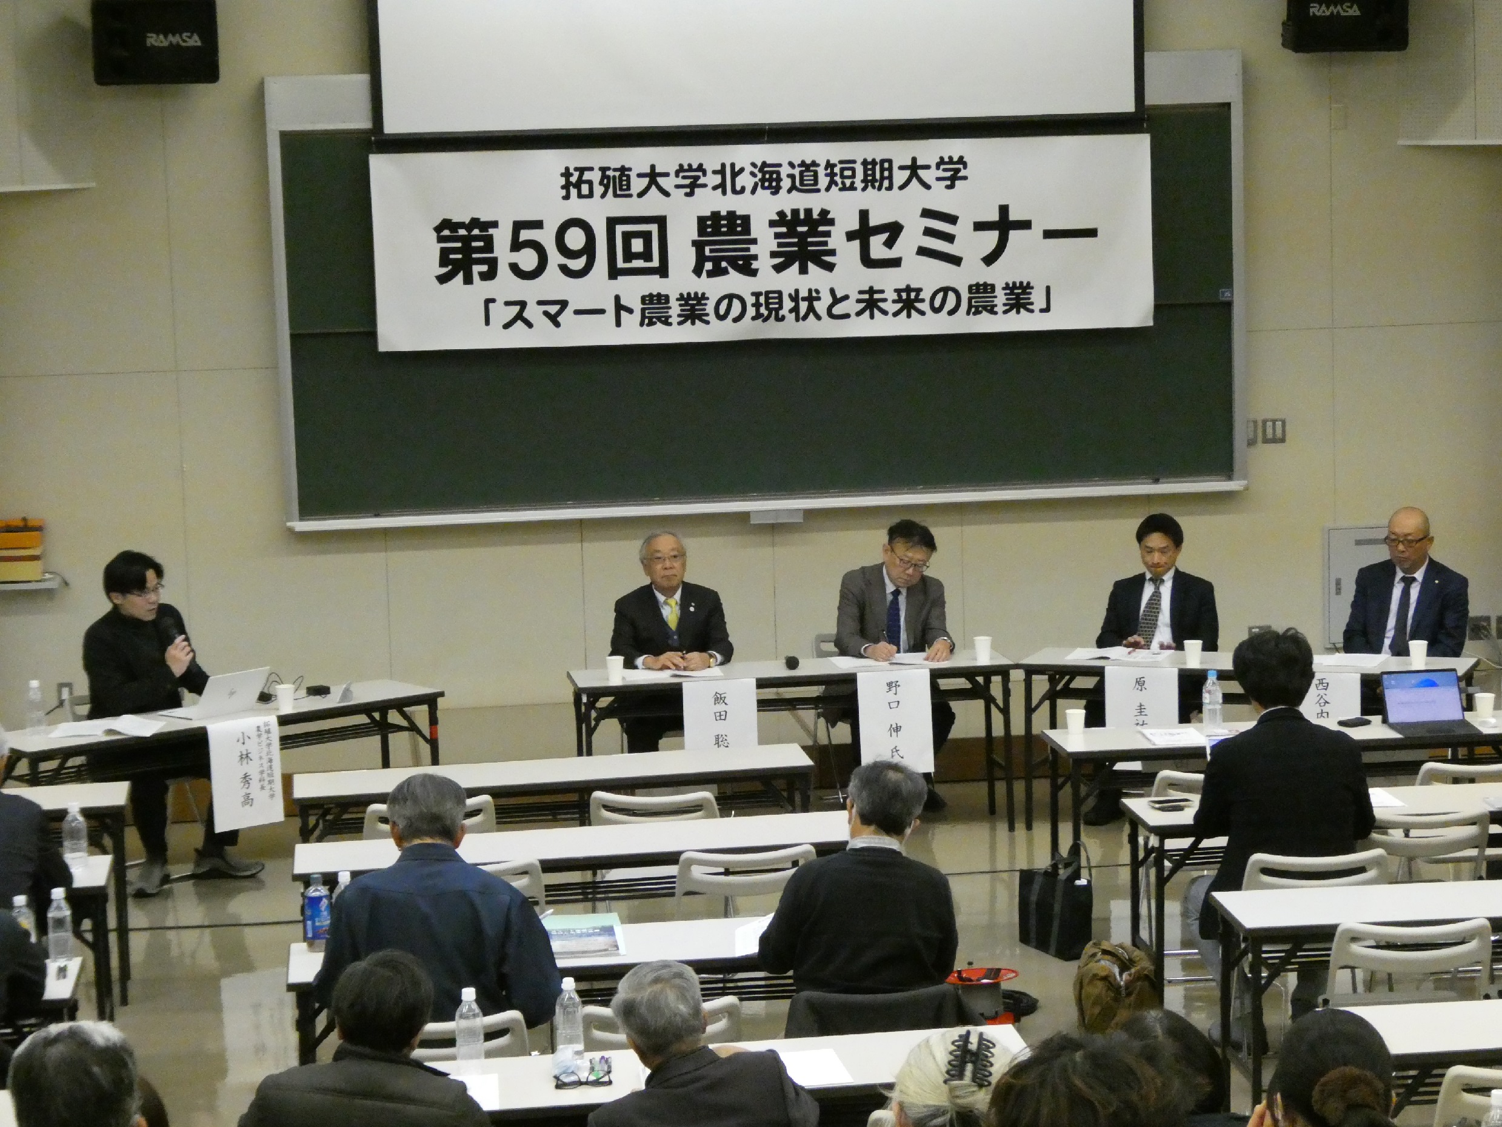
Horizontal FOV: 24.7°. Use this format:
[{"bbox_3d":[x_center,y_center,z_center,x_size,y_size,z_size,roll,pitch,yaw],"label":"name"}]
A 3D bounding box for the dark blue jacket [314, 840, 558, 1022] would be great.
[{"bbox_3d":[-0.830,1.026,8.879,0.640,0.630,0.520,-3,7,-7],"label":"dark blue jacket"}]

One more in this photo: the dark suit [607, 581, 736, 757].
[{"bbox_3d":[-0.337,0.549,14.381,0.510,0.940,0.620,-3,7,-8],"label":"dark suit"}]

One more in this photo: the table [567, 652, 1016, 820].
[{"bbox_3d":[0.172,0.778,14.171,1.800,0.700,0.450,-3,7,-9],"label":"table"}]

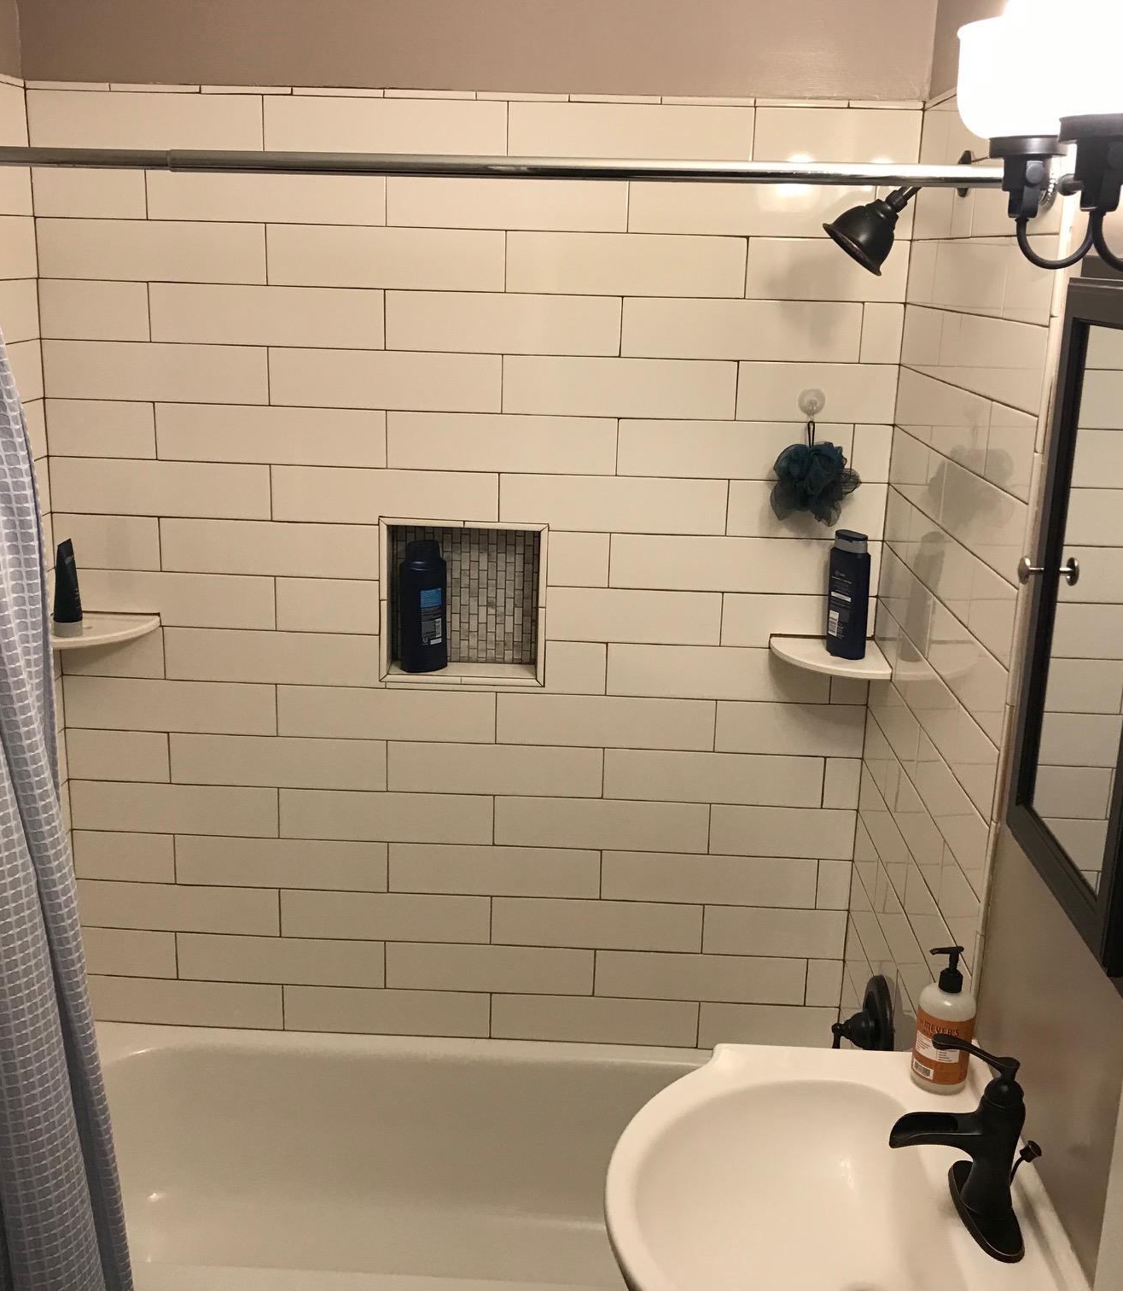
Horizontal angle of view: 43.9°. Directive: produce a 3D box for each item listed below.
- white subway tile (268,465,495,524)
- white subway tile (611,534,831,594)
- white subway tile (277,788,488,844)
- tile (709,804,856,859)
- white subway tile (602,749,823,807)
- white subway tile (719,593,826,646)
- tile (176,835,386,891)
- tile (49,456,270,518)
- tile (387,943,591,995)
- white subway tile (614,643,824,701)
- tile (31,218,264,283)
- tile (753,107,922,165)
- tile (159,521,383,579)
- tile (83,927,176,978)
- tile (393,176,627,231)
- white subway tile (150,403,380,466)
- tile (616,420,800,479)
[{"bbox_3d":[-0.315,-0.265,2.487,0.407,0.101,0.010,2,15,1],"label":"white subway tile"},{"bbox_3d":[0.297,-0.146,2.499,0.406,0.100,0.010,2,15,1],"label":"white subway tile"},{"bbox_3d":[-0.332,0.325,2.650,0.409,0.101,0.009,2,15,1],"label":"white subway tile"},{"bbox_3d":[0.419,0.353,2.627,0.273,0.100,0.010,2,15,1],"label":"tile"},{"bbox_3d":[0.284,0.249,2.601,0.406,0.100,0.009,2,15,1],"label":"white subway tile"},{"bbox_3d":[0.431,-0.043,2.523,0.273,0.100,0.010,2,15,1],"label":"white subway tile"},{"bbox_3d":[-0.537,0.416,2.664,0.406,0.101,0.010,2,15,1],"label":"tile"},{"bbox_3d":[-0.719,-0.281,2.502,0.398,0.101,0.009,2,15,1],"label":"tile"},{"bbox_3d":[-0.136,0.629,2.715,0.406,0.100,0.010,2,15,1],"label":"tile"},{"bbox_3d":[0.290,0.051,2.552,0.406,0.100,0.010,2,15,1],"label":"white subway tile"},{"bbox_3d":[-0.702,-0.675,2.386,0.400,0.100,0.009,2,15,1],"label":"tile"},{"bbox_3d":[0.455,-0.831,2.308,0.270,0.100,0.009,2,15,1],"label":"tile"},{"bbox_3d":[-0.528,-0.175,2.518,0.398,0.101,0.010,2,15,1],"label":"tile"},{"bbox_3d":[-0.845,0.603,2.728,0.189,0.100,0.010,2,15,1],"label":"tile"},{"bbox_3d":[-0.090,-0.752,2.345,0.406,0.100,0.010,2,15,1],"label":"tile"},{"bbox_3d":[-0.512,-0.371,2.460,0.406,0.101,0.010,2,15,1],"label":"white subway tile"},{"bbox_3d":[0.305,-0.342,2.446,0.407,0.101,0.010,2,15,1],"label":"tile"}]

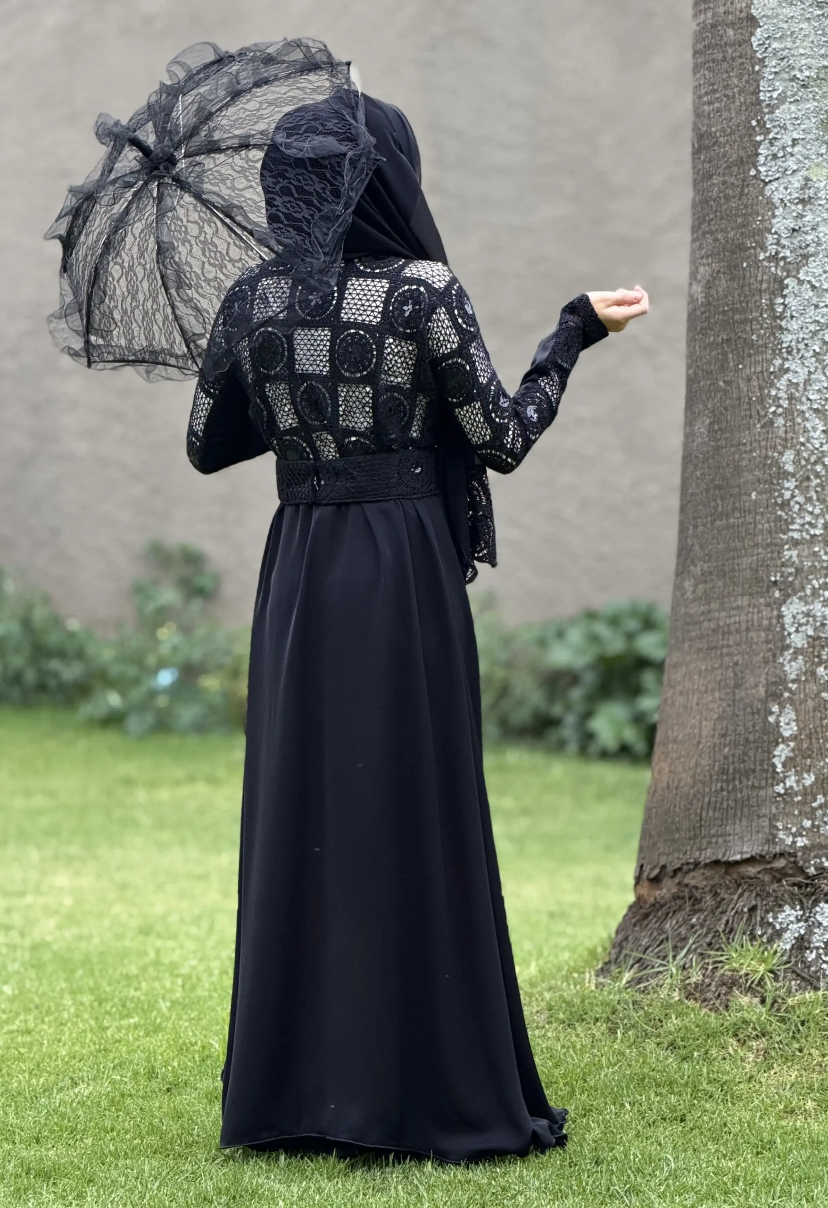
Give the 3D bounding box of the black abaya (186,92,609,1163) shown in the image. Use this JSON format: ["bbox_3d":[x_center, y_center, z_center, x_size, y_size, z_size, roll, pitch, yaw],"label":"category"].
[{"bbox_3d":[-0.031,0.017,5.575,0.610,1.658,0.520,2,6,20],"label":"black abaya"}]

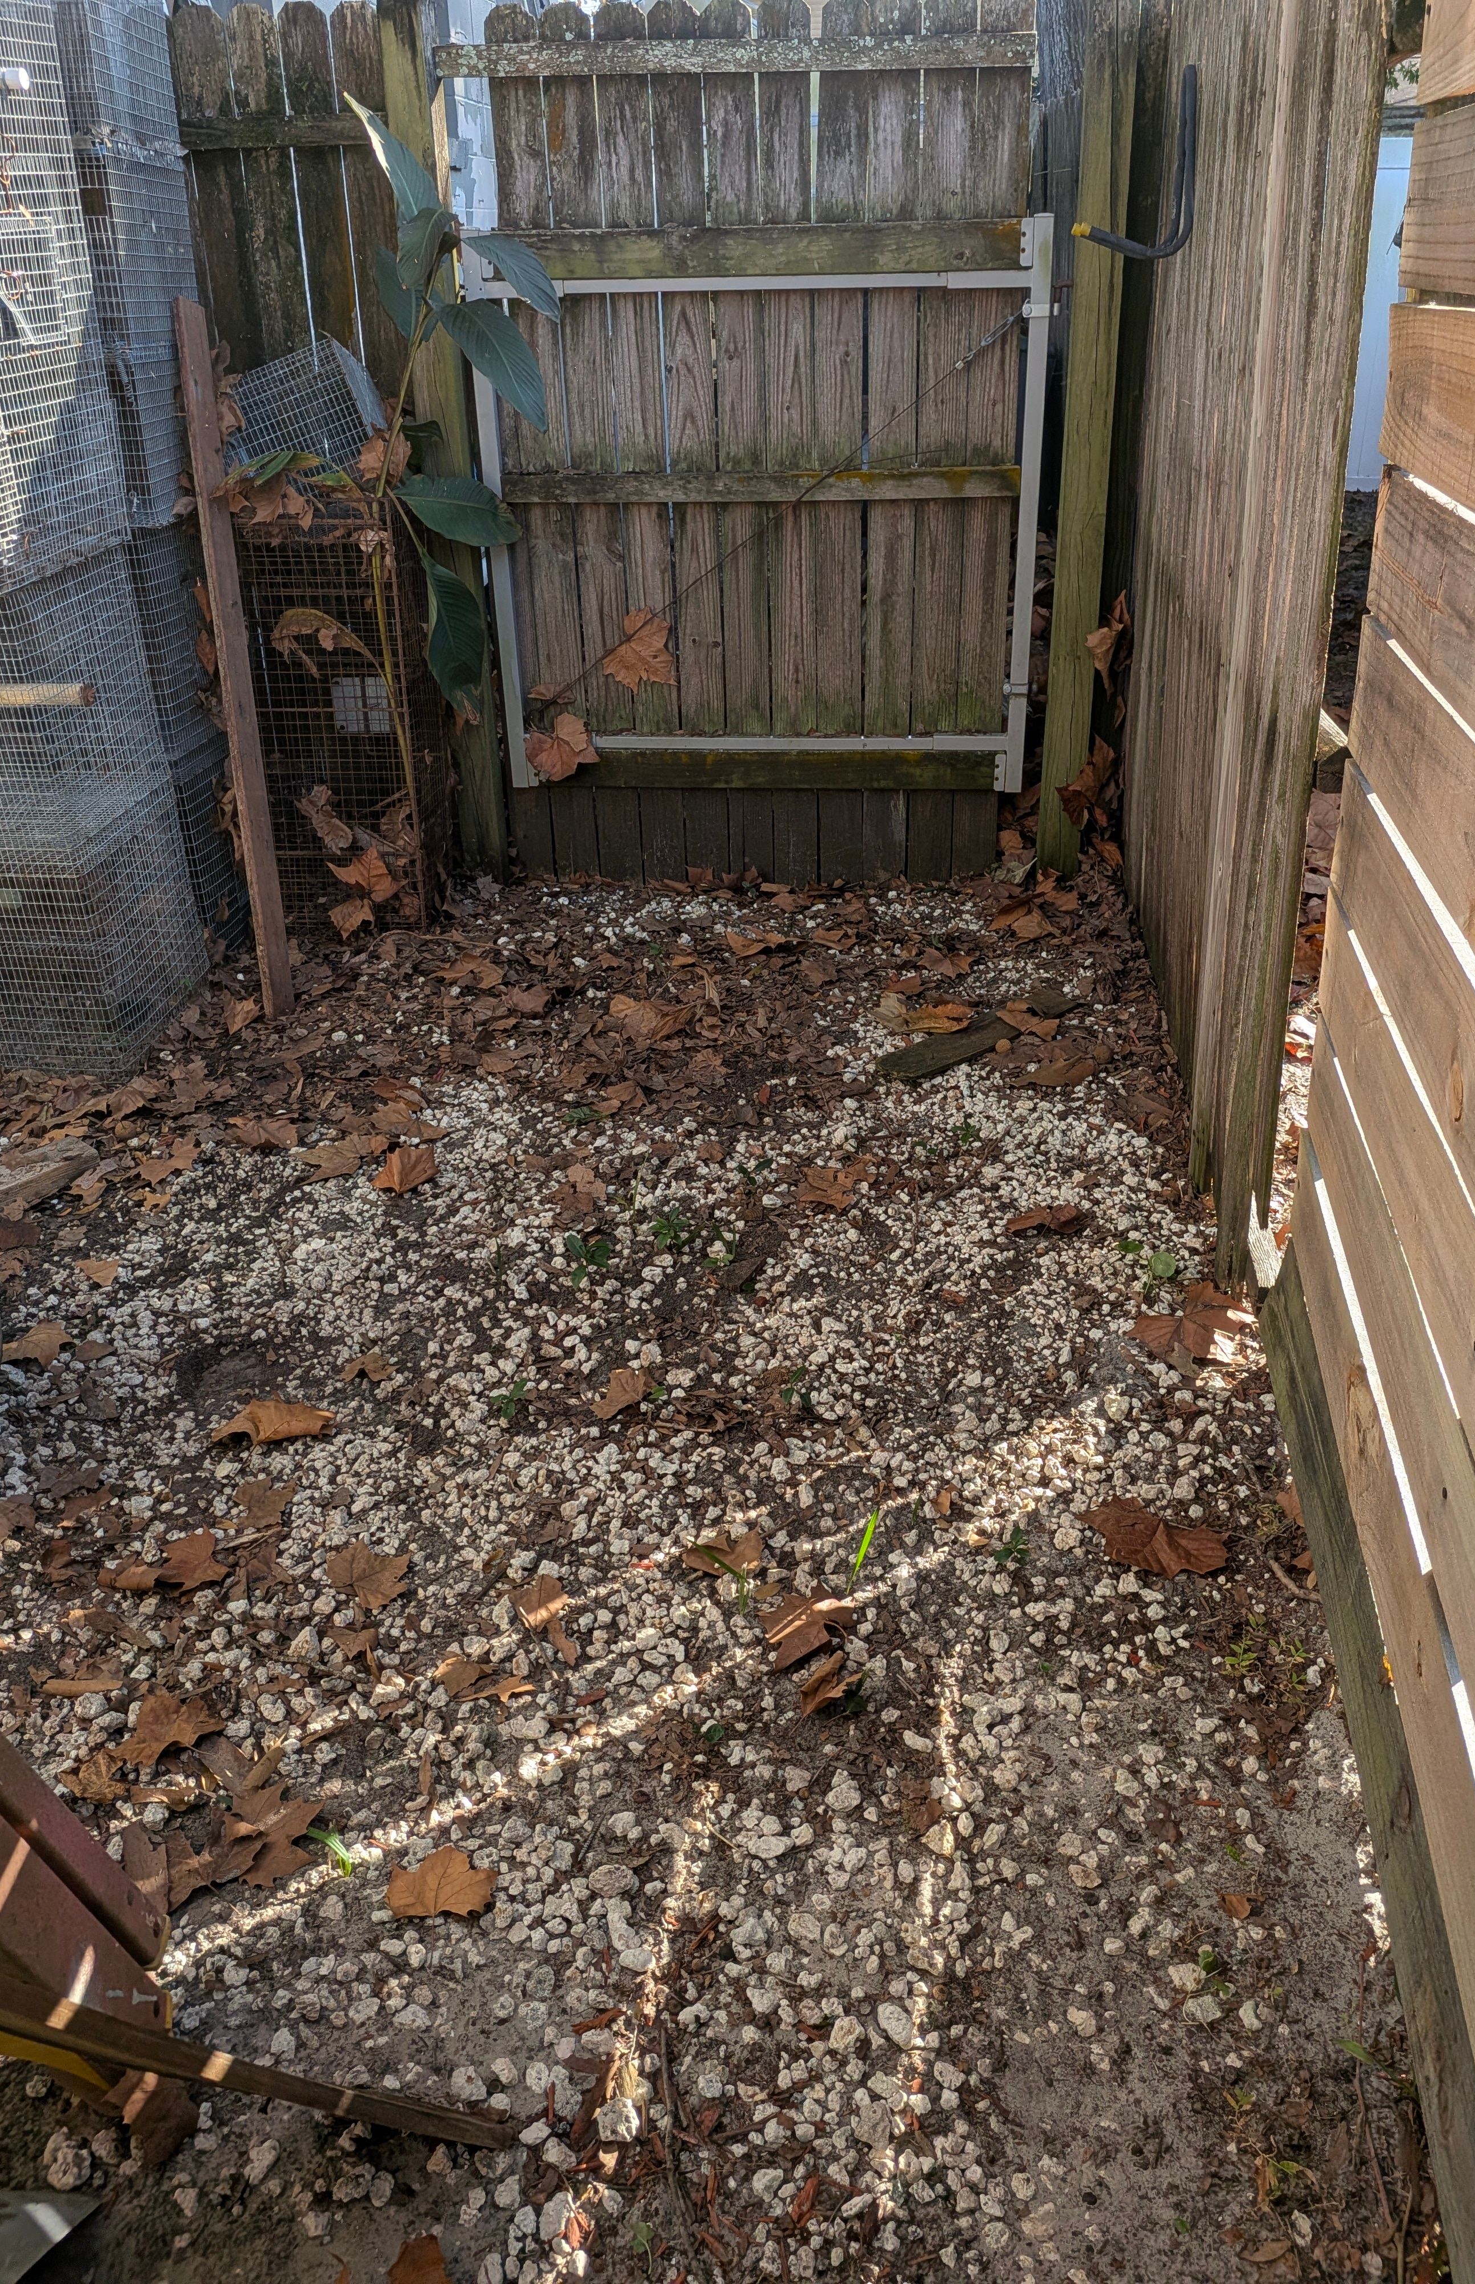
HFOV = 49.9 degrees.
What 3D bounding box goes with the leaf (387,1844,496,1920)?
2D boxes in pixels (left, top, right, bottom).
[{"bbox_3d":[-0.259,0.651,1.391,0.099,0.030,0.074,-2,28,0],"label":"leaf"}]

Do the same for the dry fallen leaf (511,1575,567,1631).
[{"bbox_3d":[-0.210,0.491,1.687,0.051,0.030,0.064,-21,34,-32],"label":"dry fallen leaf"}]

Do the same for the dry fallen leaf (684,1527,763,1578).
[{"bbox_3d":[-0.016,0.455,1.760,0.090,0.035,0.054,-2,27,0],"label":"dry fallen leaf"}]

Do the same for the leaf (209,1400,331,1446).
[{"bbox_3d":[-0.580,0.347,1.983,0.150,0.045,0.057,-2,27,0],"label":"leaf"}]

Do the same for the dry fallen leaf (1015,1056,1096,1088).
[{"bbox_3d":[0.564,-0.116,2.764,0.160,0.030,0.065,-15,31,-23],"label":"dry fallen leaf"}]

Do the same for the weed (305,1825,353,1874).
[{"bbox_3d":[-0.368,0.634,1.427,0.046,0.045,0.035,-2,27,0],"label":"weed"}]

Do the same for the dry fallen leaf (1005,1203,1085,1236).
[{"bbox_3d":[0.463,0.114,2.386,0.119,0.030,0.052,-2,27,0],"label":"dry fallen leaf"}]

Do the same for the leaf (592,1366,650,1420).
[{"bbox_3d":[-0.148,0.320,2.028,0.054,0.030,0.091,8,29,17],"label":"leaf"}]

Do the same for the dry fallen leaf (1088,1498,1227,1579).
[{"bbox_3d":[0.455,0.429,1.737,0.160,0.045,0.100,20,35,35],"label":"dry fallen leaf"}]

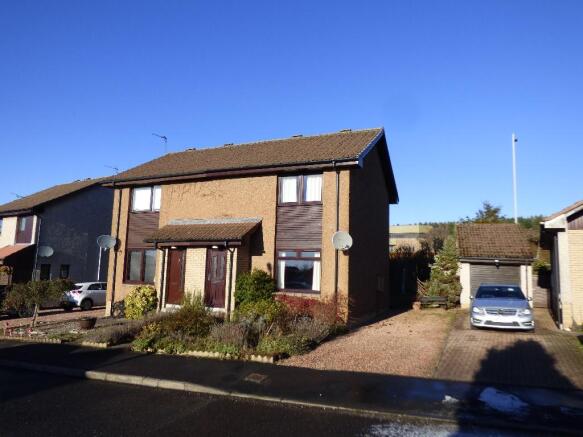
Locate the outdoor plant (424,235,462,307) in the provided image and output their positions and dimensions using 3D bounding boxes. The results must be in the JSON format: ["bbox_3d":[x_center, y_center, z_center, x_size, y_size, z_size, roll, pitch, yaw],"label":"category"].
[{"bbox_3d":[7.550,2.652,19.147,1.800,3.580,1.750,-2,-7,24],"label":"outdoor plant"}]

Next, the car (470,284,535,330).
[{"bbox_3d":[7.327,2.973,13.595,1.780,1.450,4.590,-2,-7,26],"label":"car"}]

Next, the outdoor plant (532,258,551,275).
[{"bbox_3d":[13.426,2.578,20.800,0.900,0.900,0.850,-2,-7,24],"label":"outdoor plant"}]

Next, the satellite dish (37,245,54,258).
[{"bbox_3d":[-13.411,1.817,21.200,0.720,0.630,0.380,4,-7,-25],"label":"satellite dish"}]

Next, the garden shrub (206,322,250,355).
[{"bbox_3d":[-1.455,2.542,8.424,0.900,0.730,0.850,-2,-7,24],"label":"garden shrub"}]

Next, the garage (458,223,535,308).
[{"bbox_3d":[10.921,2.502,21.234,3.240,4.400,6.600,-2,-7,24],"label":"garage"}]

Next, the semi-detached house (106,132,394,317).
[{"bbox_3d":[-1.706,0.231,18.929,12.120,8.400,9.700,-2,-7,24],"label":"semi-detached house"}]

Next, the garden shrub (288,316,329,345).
[{"bbox_3d":[0.409,2.669,9.372,1.000,0.670,0.900,-2,-7,24],"label":"garden shrub"}]

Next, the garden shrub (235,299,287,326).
[{"bbox_3d":[-0.987,2.968,12.123,1.500,0.930,1.200,-2,-7,24],"label":"garden shrub"}]

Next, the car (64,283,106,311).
[{"bbox_3d":[-11.372,4.523,22.890,1.760,1.480,4.150,-2,-7,24],"label":"car"}]

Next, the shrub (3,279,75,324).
[{"bbox_3d":[-9.081,2.978,13.641,2.100,1.740,1.900,-2,-7,24],"label":"shrub"}]

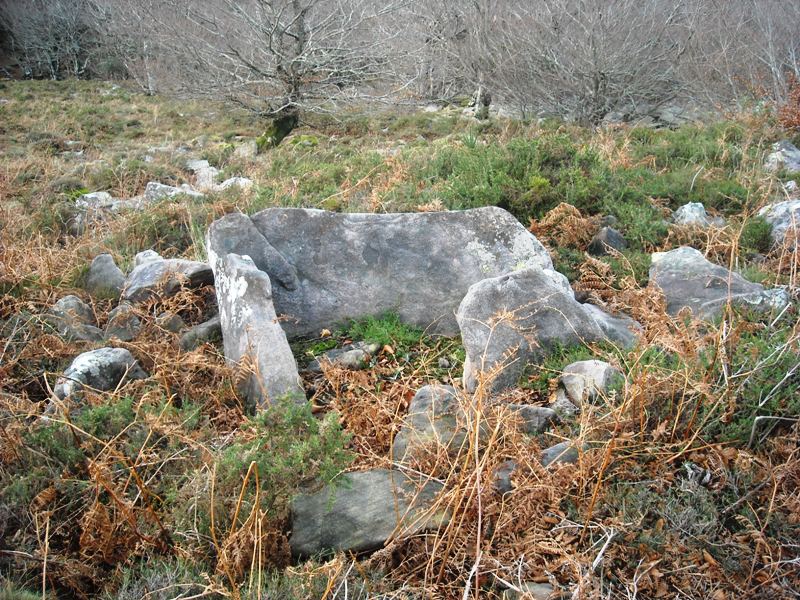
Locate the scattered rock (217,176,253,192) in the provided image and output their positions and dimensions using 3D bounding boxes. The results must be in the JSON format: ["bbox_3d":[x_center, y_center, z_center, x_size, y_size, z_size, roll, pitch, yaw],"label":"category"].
[{"bbox_3d":[-1.921,-1.343,9.400,0.390,0.168,0.273,0,15,0],"label":"scattered rock"}]

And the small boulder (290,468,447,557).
[{"bbox_3d":[-0.121,0.754,2.950,0.530,0.220,0.340,-6,18,-19],"label":"small boulder"}]

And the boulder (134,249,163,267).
[{"bbox_3d":[-1.722,-0.279,5.550,0.200,0.160,0.180,0,17,0],"label":"boulder"}]

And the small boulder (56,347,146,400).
[{"bbox_3d":[-1.490,0.363,4.050,0.420,0.220,0.310,0,17,0],"label":"small boulder"}]

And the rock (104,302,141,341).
[{"bbox_3d":[-1.628,0.132,4.750,0.173,0.220,0.156,0,15,0],"label":"rock"}]

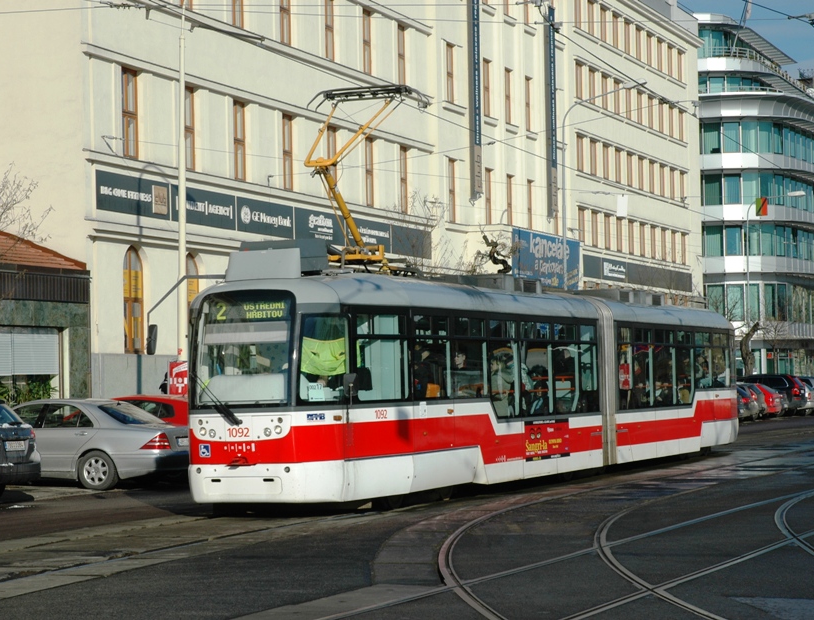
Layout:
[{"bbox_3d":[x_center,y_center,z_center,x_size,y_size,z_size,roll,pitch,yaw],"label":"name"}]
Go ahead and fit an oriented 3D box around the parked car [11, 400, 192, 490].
[{"bbox_3d":[-5.832,2.217,33.465,5.050,1.440,1.860,-2,-2,23],"label":"parked car"}]

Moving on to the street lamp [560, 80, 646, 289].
[{"bbox_3d":[6.621,-1.751,68.431,2.900,11.700,0.350,-2,-2,22],"label":"street lamp"}]

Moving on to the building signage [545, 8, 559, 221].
[{"bbox_3d":[6.799,-9.279,93.806,0.200,9.664,0.950,-2,-2,22],"label":"building signage"}]

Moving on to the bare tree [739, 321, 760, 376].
[{"bbox_3d":[17.134,2.805,101.020,1.100,4.600,1.100,-2,-2,21],"label":"bare tree"}]

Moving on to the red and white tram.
[{"bbox_3d":[2.203,1.282,37.339,2.500,3.500,22.600,-2,-2,23],"label":"red and white tram"}]

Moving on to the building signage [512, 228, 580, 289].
[{"bbox_3d":[6.197,-2.112,88.969,0.150,2.340,10.096,-2,-2,22],"label":"building signage"}]

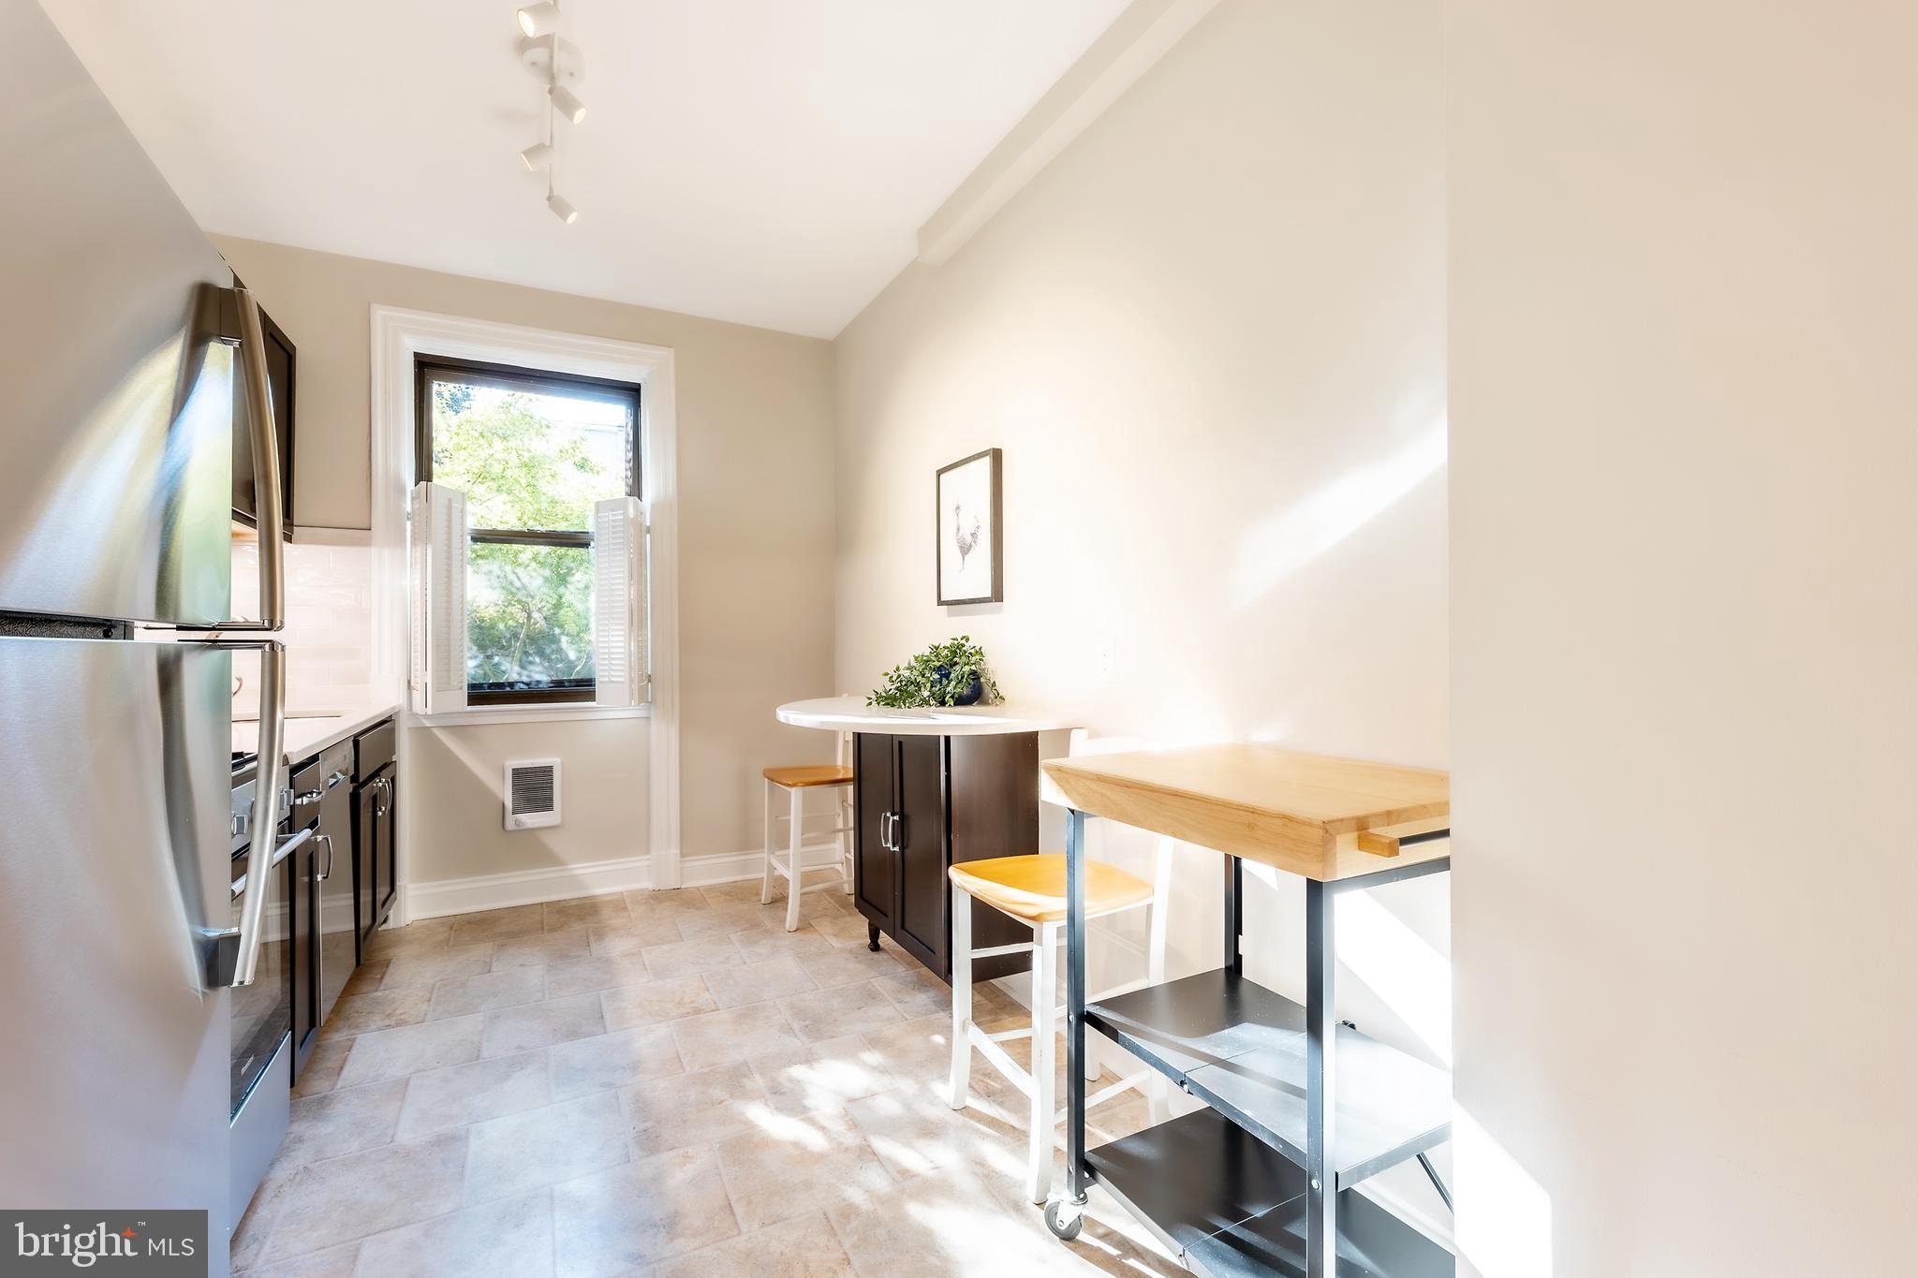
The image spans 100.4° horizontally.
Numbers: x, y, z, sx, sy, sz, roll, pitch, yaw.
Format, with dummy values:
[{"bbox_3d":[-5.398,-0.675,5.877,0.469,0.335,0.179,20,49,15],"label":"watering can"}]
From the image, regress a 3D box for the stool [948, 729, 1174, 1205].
[{"bbox_3d":[0.250,0.715,1.929,0.425,0.930,0.425,0,0,-28],"label":"stool"}]

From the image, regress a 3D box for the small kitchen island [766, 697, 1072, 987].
[{"bbox_3d":[-0.254,0.709,2.712,0.695,0.940,1.230,0,0,-28],"label":"small kitchen island"}]

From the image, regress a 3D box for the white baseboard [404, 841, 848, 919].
[{"bbox_3d":[-1.460,1.103,3.741,1.870,0.155,0.085,0,0,-28],"label":"white baseboard"}]

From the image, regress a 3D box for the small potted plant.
[{"bbox_3d":[-0.093,0.116,2.762,0.335,0.245,0.390,0,0,-28],"label":"small potted plant"}]

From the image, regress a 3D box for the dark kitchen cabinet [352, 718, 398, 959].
[{"bbox_3d":[-2.404,0.752,2.800,0.605,0.875,0.855,0,0,-28],"label":"dark kitchen cabinet"}]

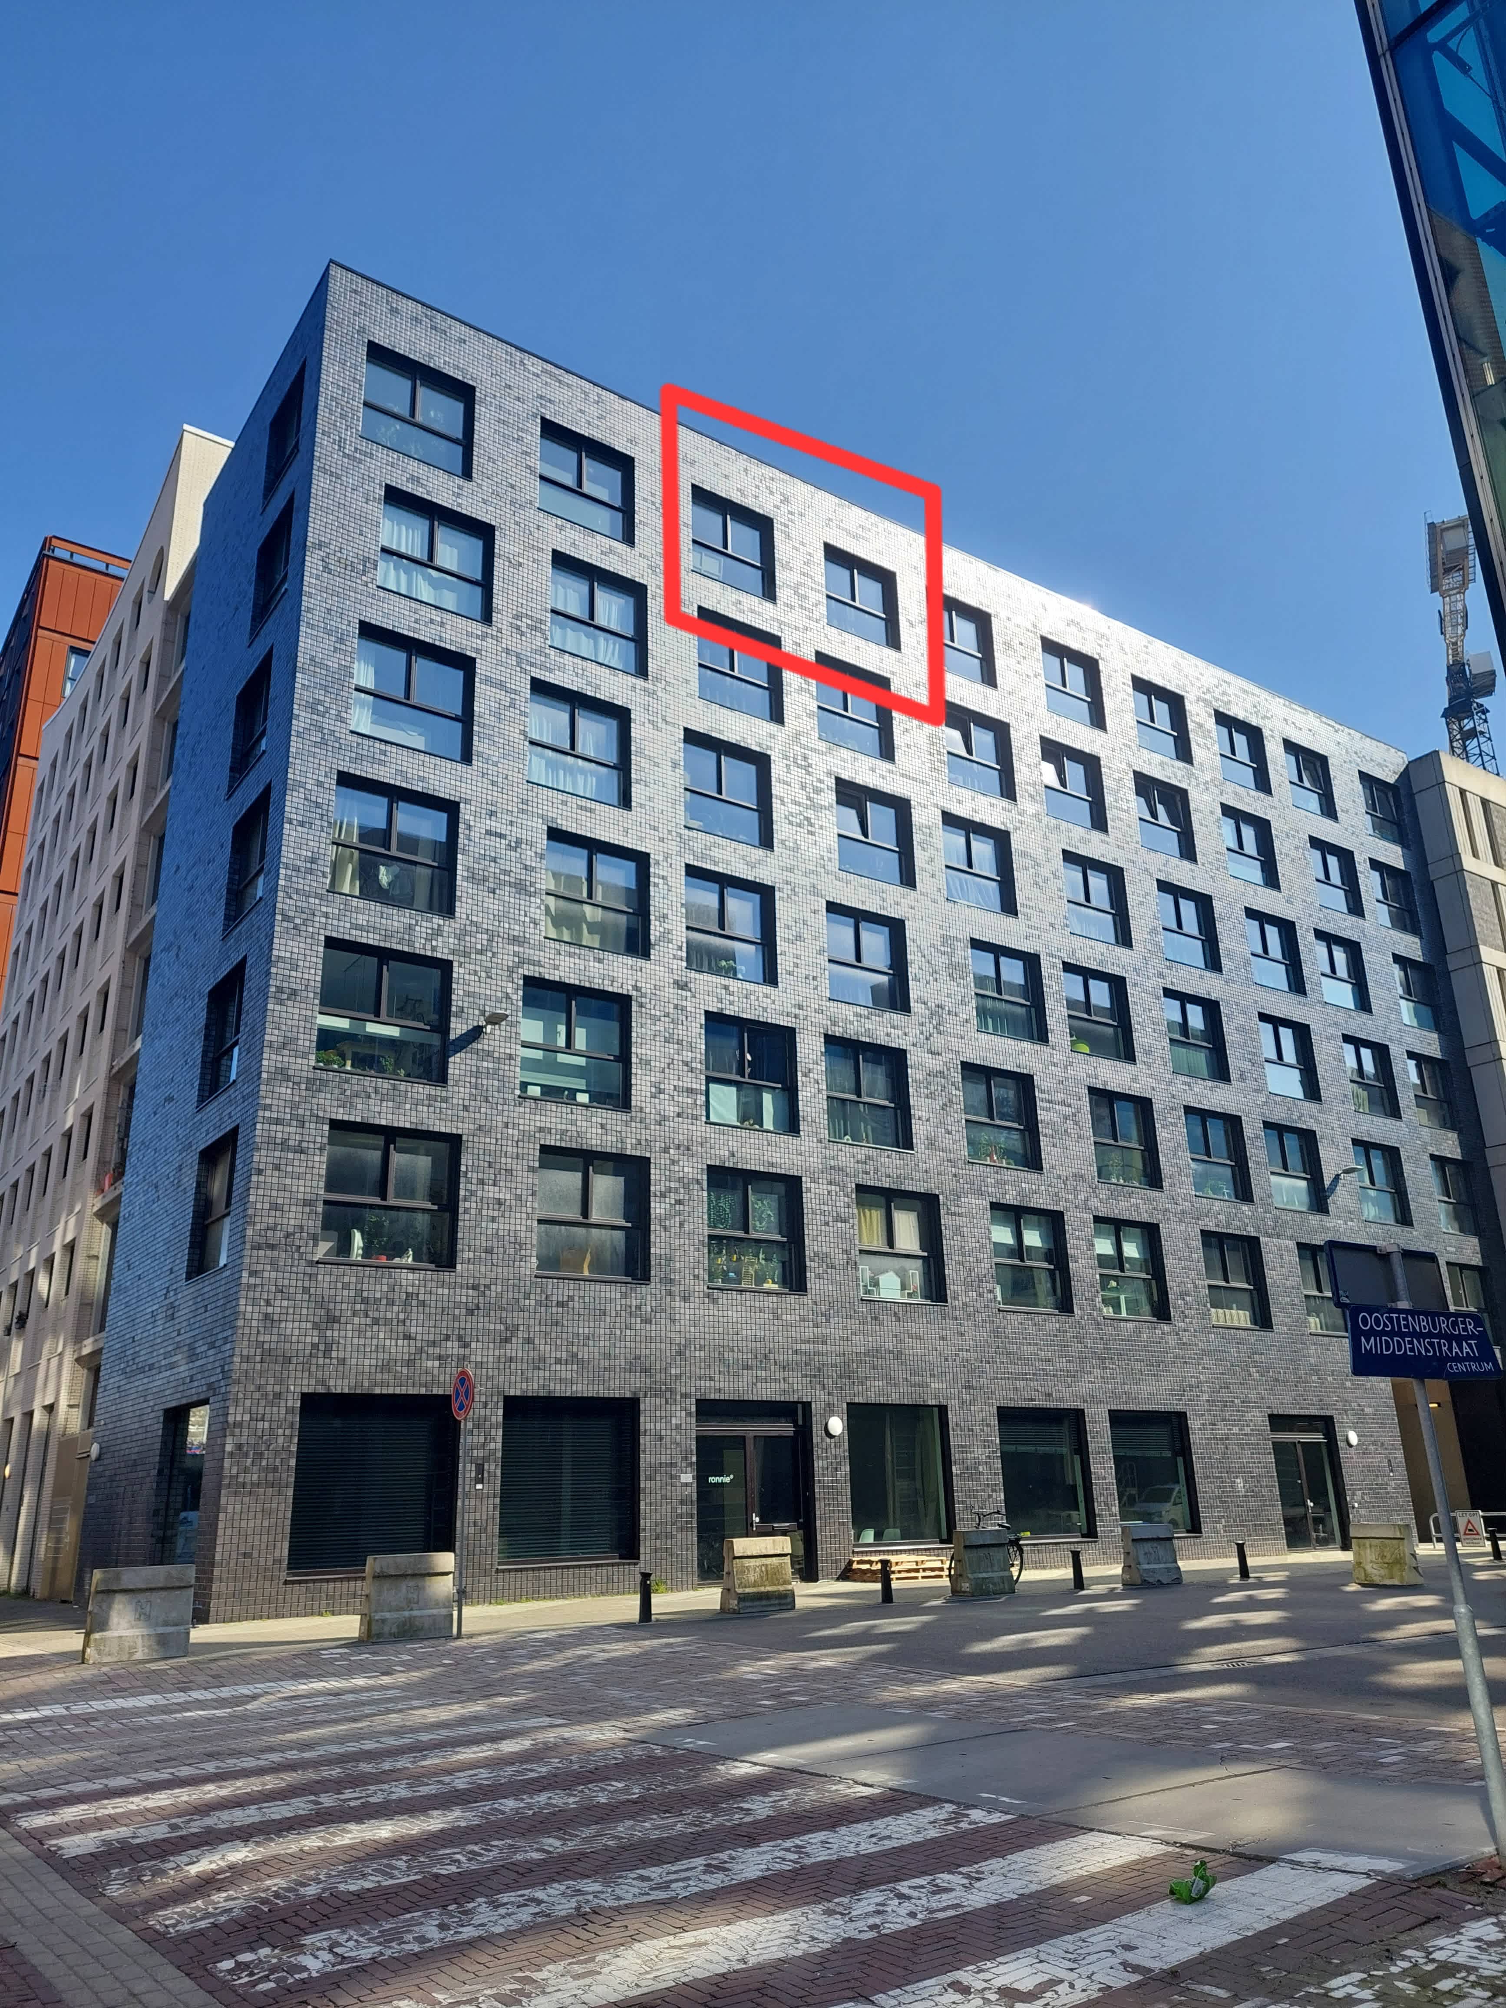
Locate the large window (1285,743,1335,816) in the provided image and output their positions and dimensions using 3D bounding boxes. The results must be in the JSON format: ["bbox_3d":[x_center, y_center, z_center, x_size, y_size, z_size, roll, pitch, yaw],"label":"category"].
[{"bbox_3d":[16.330,-6.488,42.759,2.140,2.150,0.220,12,-22,-33],"label":"large window"}]

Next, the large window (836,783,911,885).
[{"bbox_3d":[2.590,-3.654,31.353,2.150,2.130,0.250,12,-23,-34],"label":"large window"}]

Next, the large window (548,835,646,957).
[{"bbox_3d":[-2.872,-1.984,26.700,2.040,2.040,0.200,12,-23,-33],"label":"large window"}]

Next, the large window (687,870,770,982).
[{"bbox_3d":[-0.456,-1.490,28.323,2.040,2.040,0.200,12,-23,-33],"label":"large window"}]

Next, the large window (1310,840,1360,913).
[{"bbox_3d":[16.794,-3.550,41.960,2.150,2.130,0.250,12,-23,-34],"label":"large window"}]

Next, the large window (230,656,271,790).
[{"bbox_3d":[-8.988,-5.068,26.298,0.250,2.145,2.091,11,-22,-33],"label":"large window"}]

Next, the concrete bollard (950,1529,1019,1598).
[{"bbox_3d":[3.535,8.700,22.584,0.920,0.910,0.530,12,-23,-33],"label":"concrete bollard"}]

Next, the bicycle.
[{"bbox_3d":[3.750,8.913,23.520,0.600,1.130,1.780,-18,-25,40],"label":"bicycle"}]

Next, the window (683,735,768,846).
[{"bbox_3d":[-0.570,-4.444,30.158,2.220,2.220,0.200,12,-23,-33],"label":"window"}]

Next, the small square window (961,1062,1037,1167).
[{"bbox_3d":[5.422,2.546,32.115,2.220,2.220,0.200,12,-23,-33],"label":"small square window"}]

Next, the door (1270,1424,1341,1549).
[{"bbox_3d":[12.916,11.316,34.085,2.400,2.850,0.200,12,-22,-33],"label":"door"}]

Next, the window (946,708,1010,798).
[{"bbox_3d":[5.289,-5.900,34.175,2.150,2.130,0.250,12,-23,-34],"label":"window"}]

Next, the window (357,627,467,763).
[{"bbox_3d":[-6.060,-5.454,25.821,2.140,2.150,0.220,12,-22,-33],"label":"window"}]

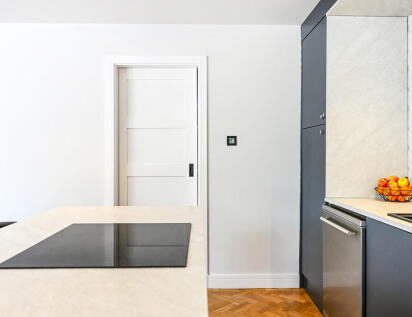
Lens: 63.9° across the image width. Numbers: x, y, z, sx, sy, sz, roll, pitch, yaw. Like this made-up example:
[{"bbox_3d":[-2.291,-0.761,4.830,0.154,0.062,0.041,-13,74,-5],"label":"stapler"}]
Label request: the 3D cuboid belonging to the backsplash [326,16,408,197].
[{"bbox_3d":[1.169,-0.372,2.397,0.593,1.309,0.020,0,1,-1],"label":"backsplash"}]

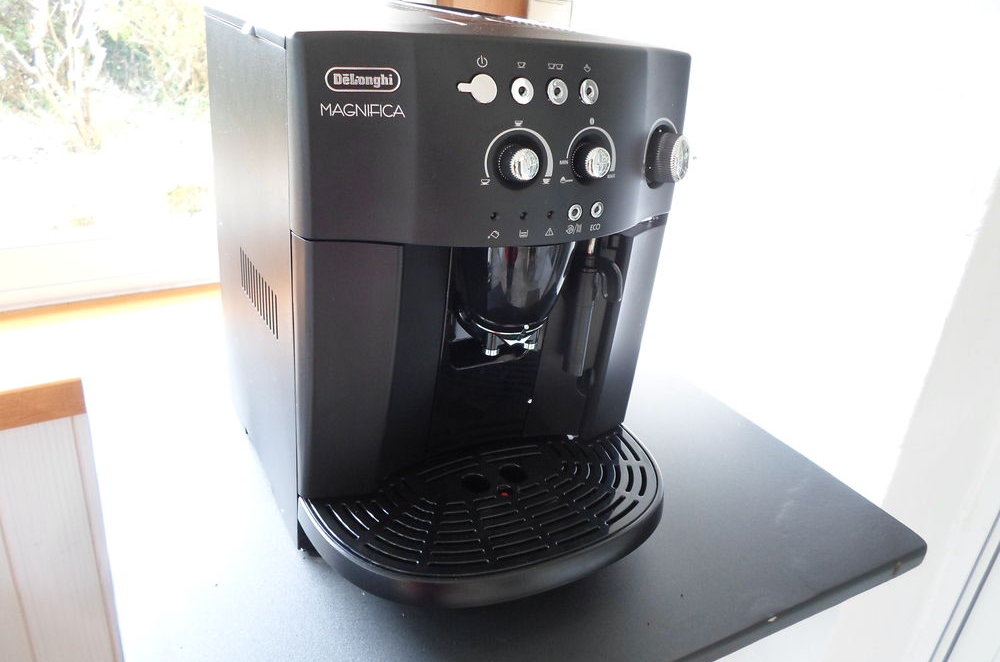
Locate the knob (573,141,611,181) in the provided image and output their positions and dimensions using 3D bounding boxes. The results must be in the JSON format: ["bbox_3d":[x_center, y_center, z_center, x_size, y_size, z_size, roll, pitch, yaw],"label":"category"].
[{"bbox_3d":[0.059,-0.106,0.453,0.022,0.022,0.016,-11,19,-32],"label":"knob"}]

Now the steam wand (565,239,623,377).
[{"bbox_3d":[0.071,-0.018,0.540,0.042,0.111,0.024,-9,29,-29],"label":"steam wand"}]

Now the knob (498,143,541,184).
[{"bbox_3d":[0.012,-0.099,0.426,0.022,0.022,0.016,-8,18,-27],"label":"knob"}]

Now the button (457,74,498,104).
[{"bbox_3d":[-0.012,-0.136,0.406,0.025,0.016,0.005,-6,17,-25],"label":"button"}]

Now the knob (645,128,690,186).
[{"bbox_3d":[0.118,-0.119,0.501,0.020,0.035,0.035,12,24,33],"label":"knob"}]

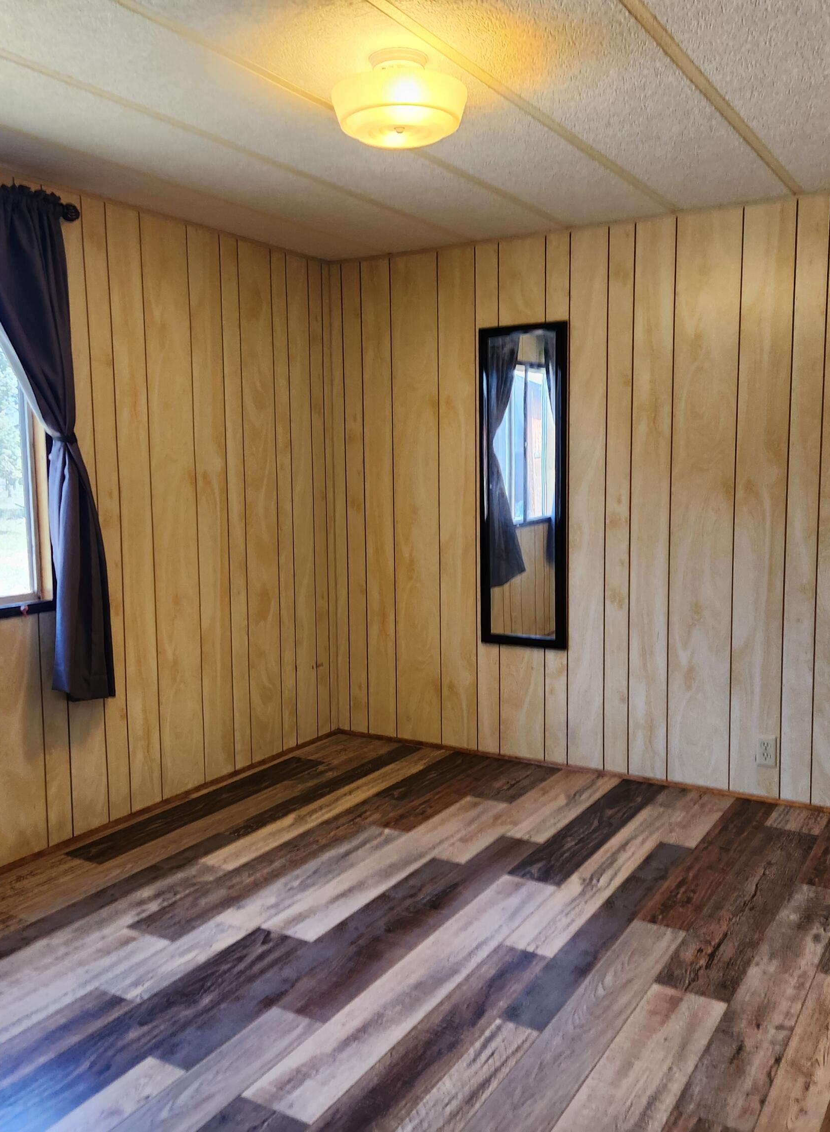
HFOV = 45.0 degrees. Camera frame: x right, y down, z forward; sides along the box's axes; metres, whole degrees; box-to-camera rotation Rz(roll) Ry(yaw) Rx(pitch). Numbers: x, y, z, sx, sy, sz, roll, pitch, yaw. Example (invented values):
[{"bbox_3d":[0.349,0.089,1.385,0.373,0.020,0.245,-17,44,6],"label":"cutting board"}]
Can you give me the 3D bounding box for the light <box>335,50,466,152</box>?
[{"bbox_3d":[-0.035,-1.037,2.220,0.297,0.159,0.297,-1,6,0],"label":"light"}]

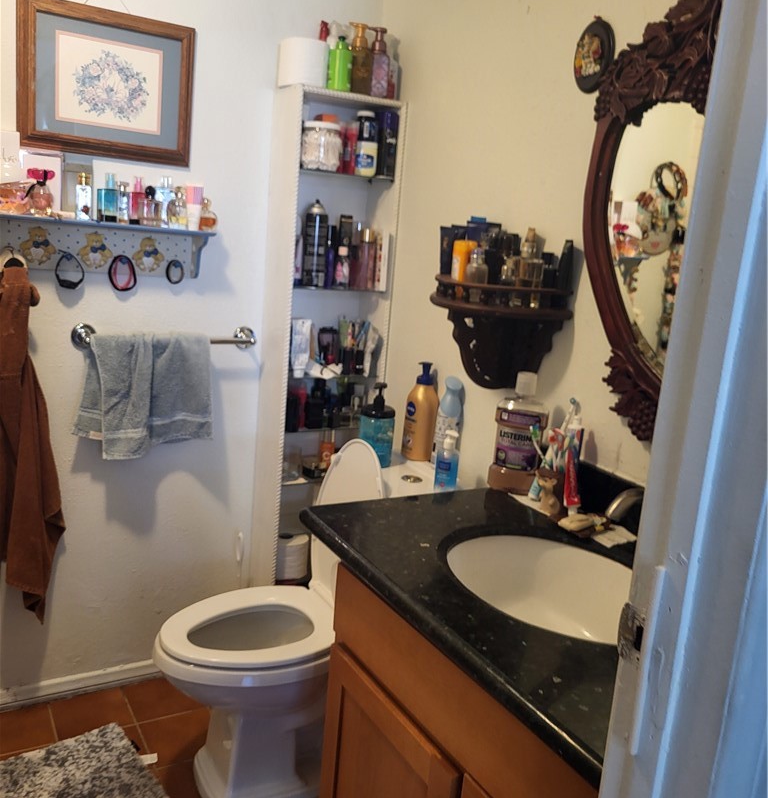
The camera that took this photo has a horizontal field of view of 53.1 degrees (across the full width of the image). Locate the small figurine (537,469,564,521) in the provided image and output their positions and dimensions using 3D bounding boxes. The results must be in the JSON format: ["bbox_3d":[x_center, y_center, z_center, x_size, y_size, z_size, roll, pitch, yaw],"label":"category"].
[{"bbox_3d":[0.332,0.187,1.539,0.048,0.098,0.044,2,12,-11],"label":"small figurine"}]

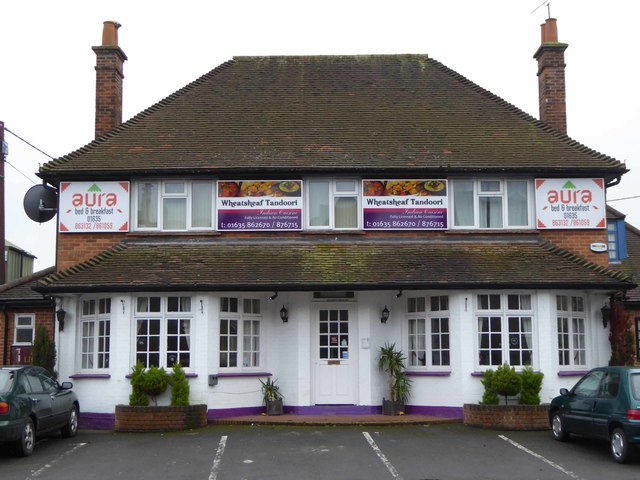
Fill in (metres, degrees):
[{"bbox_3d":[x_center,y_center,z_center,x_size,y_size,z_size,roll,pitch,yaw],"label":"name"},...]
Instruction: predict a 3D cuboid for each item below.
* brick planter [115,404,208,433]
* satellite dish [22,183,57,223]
[{"bbox_3d":[-2.954,3.336,18.342,1.739,0.475,0.680,0,-7,0],"label":"brick planter"},{"bbox_3d":[-5.840,-0.760,20.548,0.760,0.817,0.250,0,-7,1],"label":"satellite dish"}]

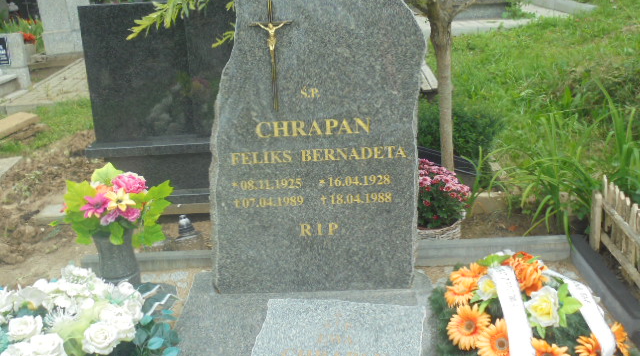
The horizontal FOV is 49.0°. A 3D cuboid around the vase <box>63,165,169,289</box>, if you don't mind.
[{"bbox_3d":[-0.705,0.182,2.430,0.355,0.450,0.320,-7,16,-17],"label":"vase"}]

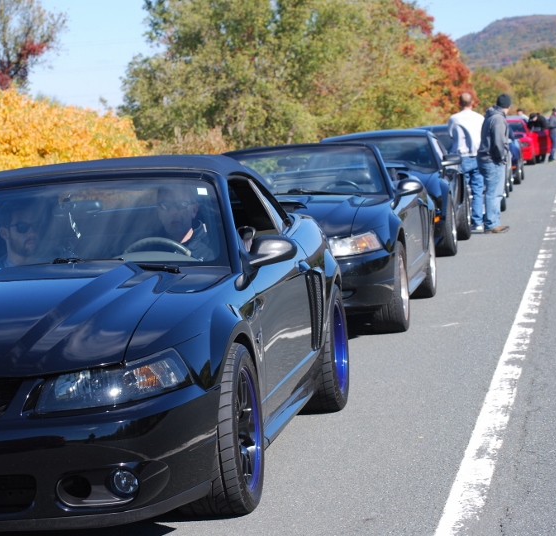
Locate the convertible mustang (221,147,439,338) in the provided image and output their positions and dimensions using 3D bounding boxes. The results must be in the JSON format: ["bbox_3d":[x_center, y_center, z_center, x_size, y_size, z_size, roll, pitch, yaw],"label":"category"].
[{"bbox_3d":[0.225,-0.256,14.281,1.857,1.340,4.653,-4,4,10],"label":"convertible mustang"}]

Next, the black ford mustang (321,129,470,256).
[{"bbox_3d":[1.272,-0.866,21.376,1.877,1.390,4.765,-4,4,10],"label":"black ford mustang"}]

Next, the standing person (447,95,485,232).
[{"bbox_3d":[2.530,-1.411,24.300,0.530,1.830,0.340,-4,4,-12],"label":"standing person"}]

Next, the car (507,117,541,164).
[{"bbox_3d":[7.068,-3.836,56.662,1.850,1.380,4.650,-4,4,10],"label":"car"}]

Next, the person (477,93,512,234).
[{"bbox_3d":[2.849,-1.375,23.900,0.500,1.820,0.380,1,6,45],"label":"person"}]

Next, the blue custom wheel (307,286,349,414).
[{"bbox_3d":[0.182,0.413,9.437,0.270,0.660,0.660,-4,4,10],"label":"blue custom wheel"}]

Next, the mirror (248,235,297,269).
[{"bbox_3d":[-0.019,-0.072,7.750,0.210,0.145,0.130,-4,4,10],"label":"mirror"}]

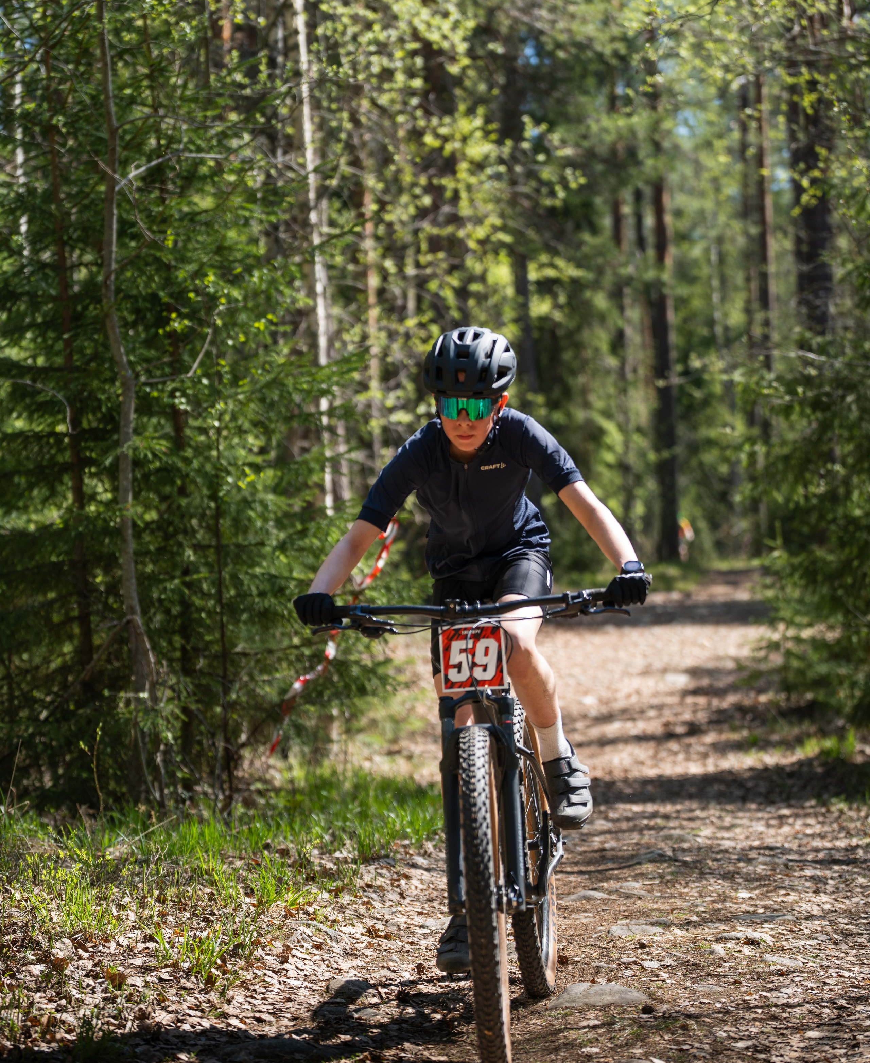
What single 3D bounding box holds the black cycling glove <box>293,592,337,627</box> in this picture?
[{"bbox_3d":[-0.262,0.170,6.740,0.095,0.085,0.115,-3,15,1],"label":"black cycling glove"}]

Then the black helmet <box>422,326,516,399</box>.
[{"bbox_3d":[0.077,-0.376,6.840,0.205,0.150,0.270,1,17,9],"label":"black helmet"}]

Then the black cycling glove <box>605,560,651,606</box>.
[{"bbox_3d":[0.422,0.113,6.730,0.098,0.095,0.115,1,15,3],"label":"black cycling glove"}]

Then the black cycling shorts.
[{"bbox_3d":[0.131,0.180,7.200,0.290,0.330,0.360,-2,12,7],"label":"black cycling shorts"}]

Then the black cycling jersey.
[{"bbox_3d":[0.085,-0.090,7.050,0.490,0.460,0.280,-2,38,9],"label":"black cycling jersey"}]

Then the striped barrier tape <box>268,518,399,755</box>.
[{"bbox_3d":[-0.379,0.390,11.500,0.500,0.890,0.300,-1,0,0],"label":"striped barrier tape"}]

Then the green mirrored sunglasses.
[{"bbox_3d":[0.074,-0.283,6.800,0.136,0.053,0.130,0,14,9],"label":"green mirrored sunglasses"}]

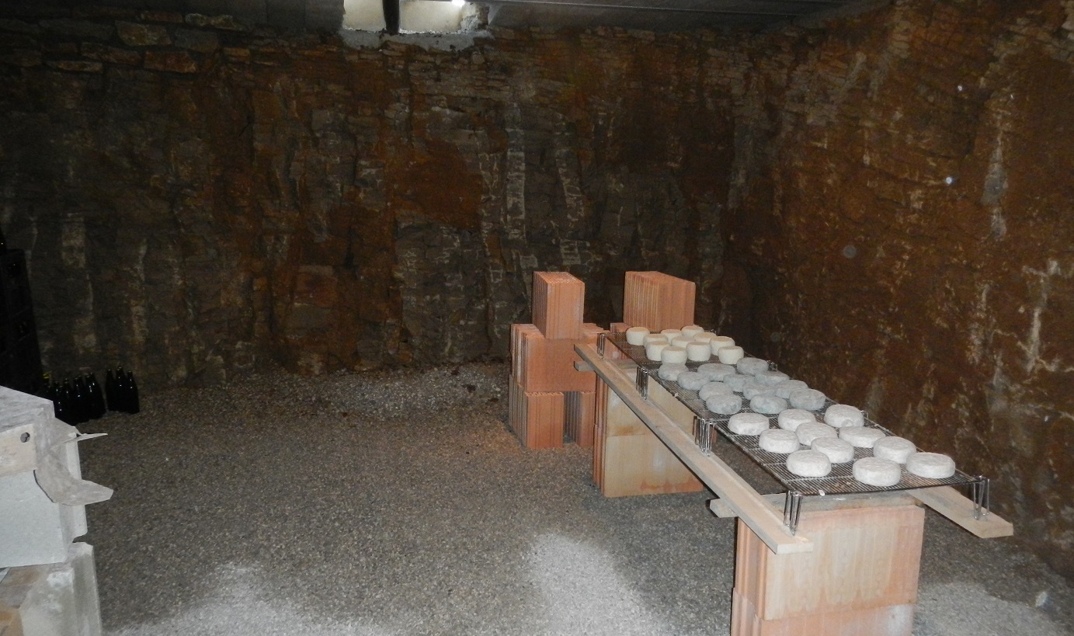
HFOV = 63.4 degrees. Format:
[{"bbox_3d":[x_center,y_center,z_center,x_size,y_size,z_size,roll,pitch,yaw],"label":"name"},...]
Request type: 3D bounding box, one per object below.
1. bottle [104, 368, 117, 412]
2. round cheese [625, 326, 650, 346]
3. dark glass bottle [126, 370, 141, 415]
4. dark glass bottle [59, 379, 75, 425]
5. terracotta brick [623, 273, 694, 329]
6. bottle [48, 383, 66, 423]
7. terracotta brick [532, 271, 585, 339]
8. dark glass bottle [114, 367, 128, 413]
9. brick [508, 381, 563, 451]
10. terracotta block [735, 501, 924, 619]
[{"bbox_3d":[-2.659,0.444,5.425,0.078,0.275,0.078,1,11,0],"label":"bottle"},{"bbox_3d":[0.455,0.079,3.912,0.109,0.064,0.109,1,11,0],"label":"round cheese"},{"bbox_3d":[-2.519,0.451,5.395,0.083,0.288,0.083,1,12,0],"label":"dark glass bottle"},{"bbox_3d":[-2.801,0.495,5.170,0.083,0.288,0.083,1,12,0],"label":"dark glass bottle"},{"bbox_3d":[0.676,-0.077,4.899,0.205,0.302,0.465,-3,12,-18],"label":"terracotta brick"},{"bbox_3d":[-2.775,0.522,5.040,0.083,0.288,0.083,1,12,0],"label":"bottle"},{"bbox_3d":[0.115,-0.078,4.939,0.205,0.302,0.465,-1,11,-10],"label":"terracotta brick"},{"bbox_3d":[-2.599,0.444,5.426,0.083,0.288,0.083,1,12,0],"label":"dark glass bottle"},{"bbox_3d":[-0.011,0.526,5.024,0.200,0.304,0.490,-2,12,-14],"label":"brick"},{"bbox_3d":[0.894,0.712,2.665,0.500,0.304,0.200,-2,12,-13],"label":"terracotta block"}]

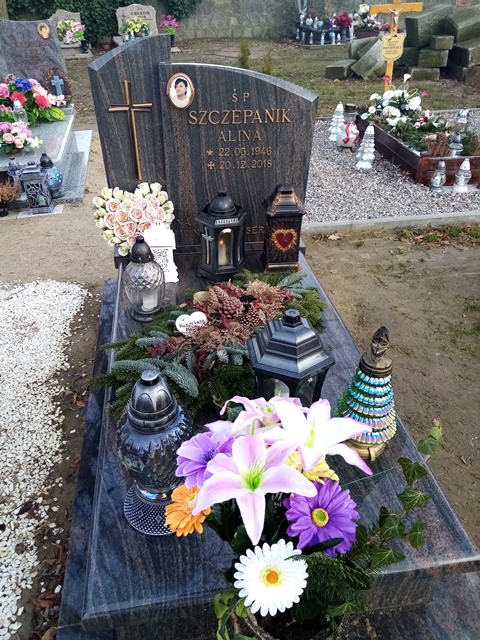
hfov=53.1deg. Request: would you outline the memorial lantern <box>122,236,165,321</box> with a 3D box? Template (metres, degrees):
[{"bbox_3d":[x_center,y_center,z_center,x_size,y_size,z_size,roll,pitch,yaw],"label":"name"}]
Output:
[{"bbox_3d":[-0.337,-0.153,1.685,0.143,0.290,0.143,-6,33,-11],"label":"memorial lantern"}]

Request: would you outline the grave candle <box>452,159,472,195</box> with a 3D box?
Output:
[{"bbox_3d":[1.523,-0.977,3.242,0.110,0.211,0.110,-5,35,-8],"label":"grave candle"}]

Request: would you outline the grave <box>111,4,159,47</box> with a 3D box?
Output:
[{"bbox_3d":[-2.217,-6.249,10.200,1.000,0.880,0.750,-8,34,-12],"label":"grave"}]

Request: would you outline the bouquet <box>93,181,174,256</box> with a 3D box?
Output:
[{"bbox_3d":[-0.439,-0.404,1.990,0.335,0.340,0.120,-3,22,-5],"label":"bouquet"}]

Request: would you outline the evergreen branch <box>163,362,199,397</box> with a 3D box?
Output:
[{"bbox_3d":[-0.172,0.172,1.390,0.145,0.045,0.060,39,45,13],"label":"evergreen branch"}]

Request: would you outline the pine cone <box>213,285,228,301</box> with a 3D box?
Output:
[{"bbox_3d":[-0.062,-0.090,1.581,0.072,0.045,0.045,51,17,6],"label":"pine cone"}]

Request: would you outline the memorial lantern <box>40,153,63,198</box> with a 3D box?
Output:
[{"bbox_3d":[-1.194,-0.915,3.024,0.115,0.260,0.115,-5,35,-8],"label":"memorial lantern"}]

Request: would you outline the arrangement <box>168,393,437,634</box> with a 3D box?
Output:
[{"bbox_3d":[0.089,0.287,0.710,0.350,0.410,0.290,8,33,10],"label":"arrangement"}]

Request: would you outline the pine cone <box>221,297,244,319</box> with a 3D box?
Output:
[{"bbox_3d":[-0.024,-0.038,1.506,0.073,0.073,0.073,-5,35,-8],"label":"pine cone"}]

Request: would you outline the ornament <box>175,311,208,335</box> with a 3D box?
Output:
[{"bbox_3d":[-0.150,0.017,1.517,0.112,0.095,0.008,-12,-7,-9],"label":"ornament"}]

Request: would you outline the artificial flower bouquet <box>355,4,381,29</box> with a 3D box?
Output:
[{"bbox_3d":[2.753,-6.503,10.300,0.480,0.460,0.380,-5,34,-8],"label":"artificial flower bouquet"}]

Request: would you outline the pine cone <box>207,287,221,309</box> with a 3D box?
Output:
[{"bbox_3d":[-0.098,-0.079,1.770,0.050,0.085,0.050,-19,26,2],"label":"pine cone"}]

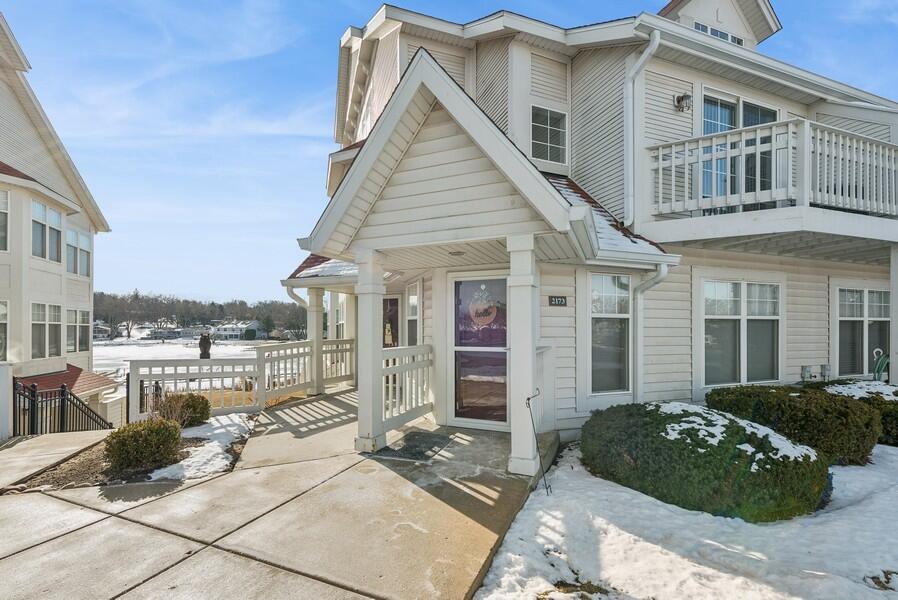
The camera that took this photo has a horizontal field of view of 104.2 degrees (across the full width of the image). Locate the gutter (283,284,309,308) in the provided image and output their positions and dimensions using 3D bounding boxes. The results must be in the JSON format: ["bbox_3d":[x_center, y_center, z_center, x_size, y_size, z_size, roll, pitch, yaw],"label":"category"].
[{"bbox_3d":[-3.021,-0.069,6.900,0.420,0.480,0.260,-1,-2,21],"label":"gutter"}]

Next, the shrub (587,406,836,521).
[{"bbox_3d":[2.320,1.385,3.420,1.600,0.680,1.600,1,-3,-17],"label":"shrub"}]

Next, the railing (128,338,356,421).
[{"bbox_3d":[-3.100,1.405,6.419,1.021,1.200,4.006,-2,-3,40],"label":"railing"}]

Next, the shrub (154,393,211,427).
[{"bbox_3d":[-3.776,1.565,4.950,0.720,0.480,0.620,1,-2,-27],"label":"shrub"}]

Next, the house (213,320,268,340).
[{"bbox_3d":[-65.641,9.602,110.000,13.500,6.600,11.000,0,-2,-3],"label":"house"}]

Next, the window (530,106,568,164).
[{"bbox_3d":[1.563,-2.580,5.470,0.650,0.820,0.090,1,-3,-17],"label":"window"}]

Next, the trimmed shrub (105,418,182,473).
[{"bbox_3d":[-3.090,1.415,3.520,0.660,0.480,0.620,2,-4,-37],"label":"trimmed shrub"}]

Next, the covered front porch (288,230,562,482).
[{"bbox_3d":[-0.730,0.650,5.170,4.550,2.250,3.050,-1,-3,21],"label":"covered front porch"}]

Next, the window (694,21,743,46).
[{"bbox_3d":[5.749,-5.638,7.405,1.479,0.260,0.100,1,-2,-18],"label":"window"}]

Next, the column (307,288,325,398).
[{"bbox_3d":[-2.640,0.820,6.920,0.240,2.120,0.240,-1,-3,21],"label":"column"}]

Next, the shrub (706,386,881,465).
[{"bbox_3d":[4.090,1.480,4.420,1.450,0.680,1.250,1,-3,-17],"label":"shrub"}]

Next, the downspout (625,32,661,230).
[{"bbox_3d":[2.559,-2.238,4.629,0.280,2.510,0.380,1,-2,-18],"label":"downspout"}]

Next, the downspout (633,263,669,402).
[{"bbox_3d":[2.545,0.620,4.470,0.100,2.100,0.420,1,-3,-17],"label":"downspout"}]

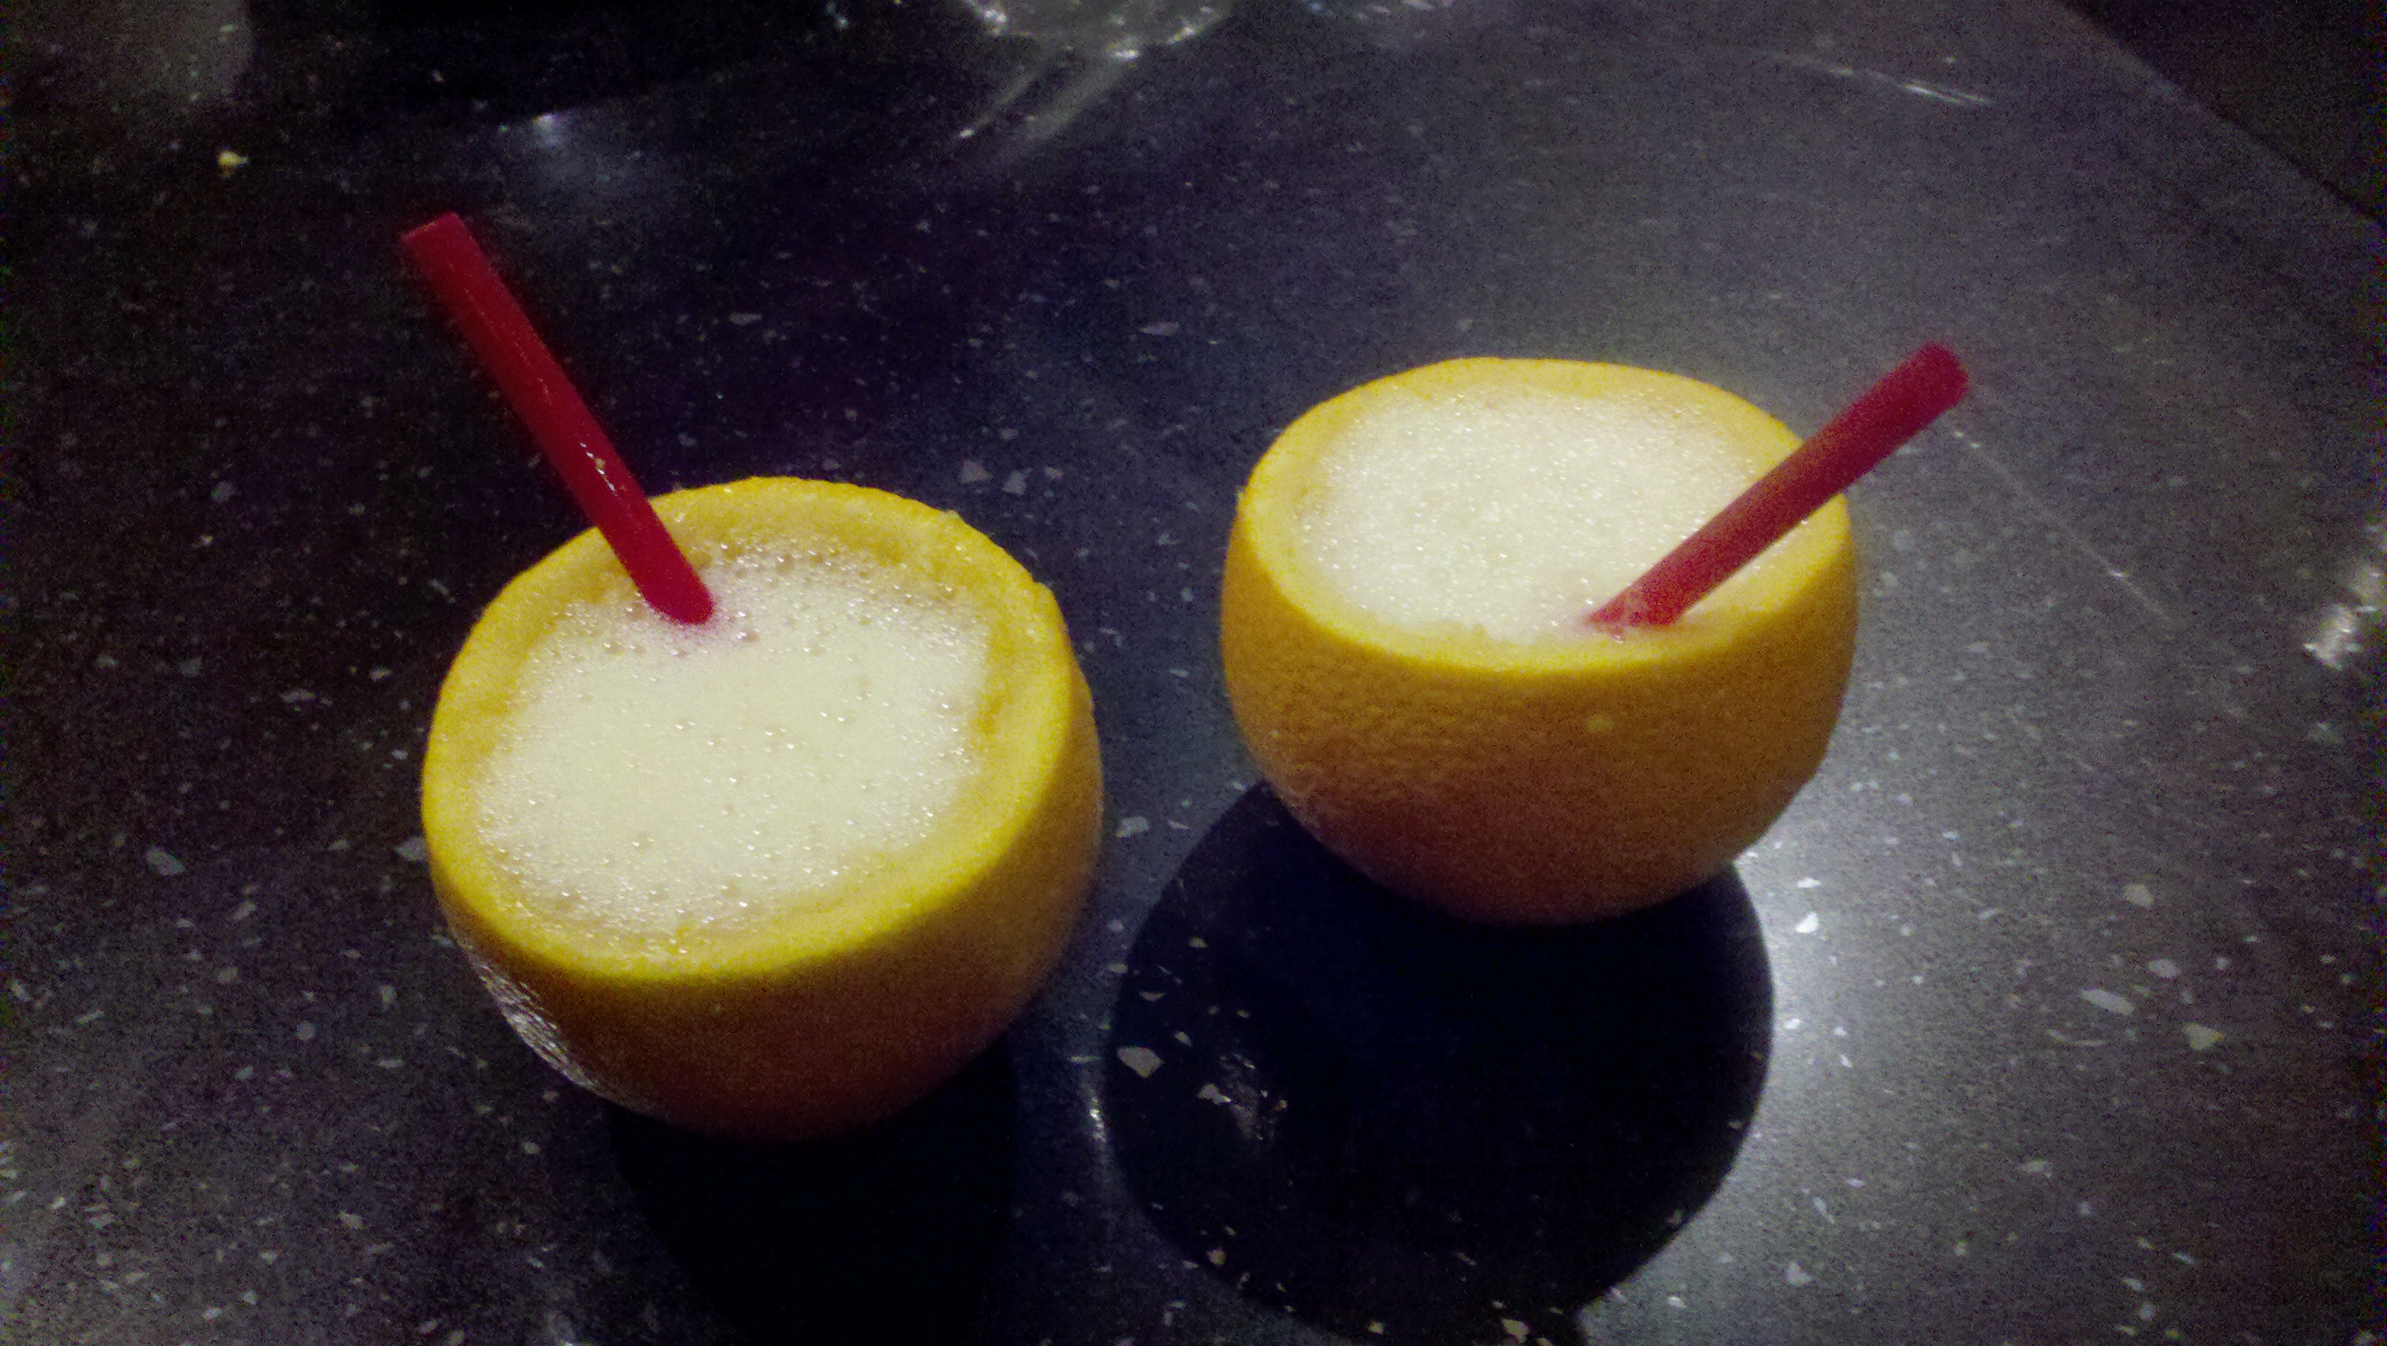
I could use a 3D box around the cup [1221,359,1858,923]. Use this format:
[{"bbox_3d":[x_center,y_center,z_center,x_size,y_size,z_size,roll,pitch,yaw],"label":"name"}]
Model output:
[{"bbox_3d":[0.048,0.001,0.338,0.086,0.060,0.086,-2,38,2],"label":"cup"}]

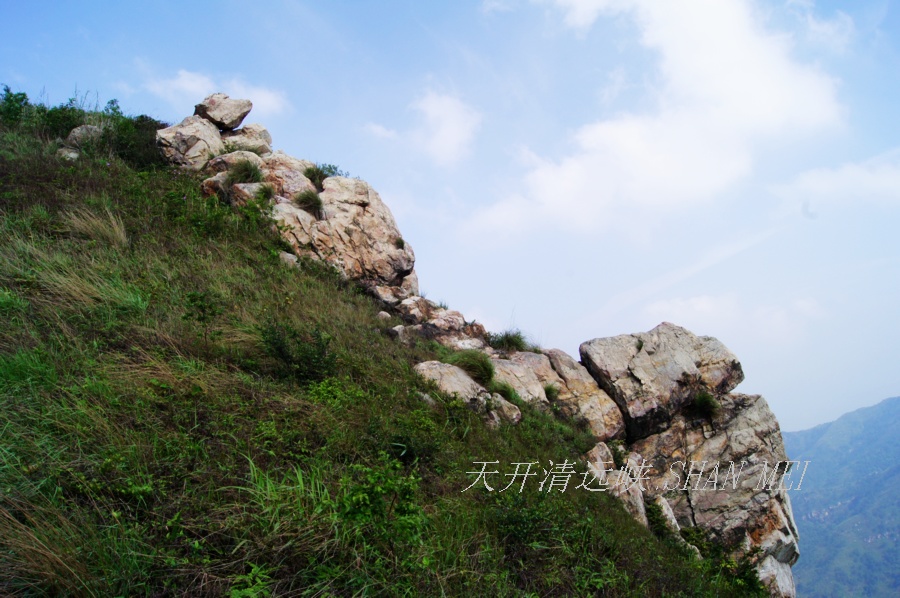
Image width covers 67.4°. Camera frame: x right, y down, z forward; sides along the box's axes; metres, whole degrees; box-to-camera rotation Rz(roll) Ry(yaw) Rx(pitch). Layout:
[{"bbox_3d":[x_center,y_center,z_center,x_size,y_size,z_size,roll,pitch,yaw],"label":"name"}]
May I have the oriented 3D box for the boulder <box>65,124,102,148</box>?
[{"bbox_3d":[-10.055,-4.458,18.500,1.022,0.639,0.850,0,-8,0],"label":"boulder"}]

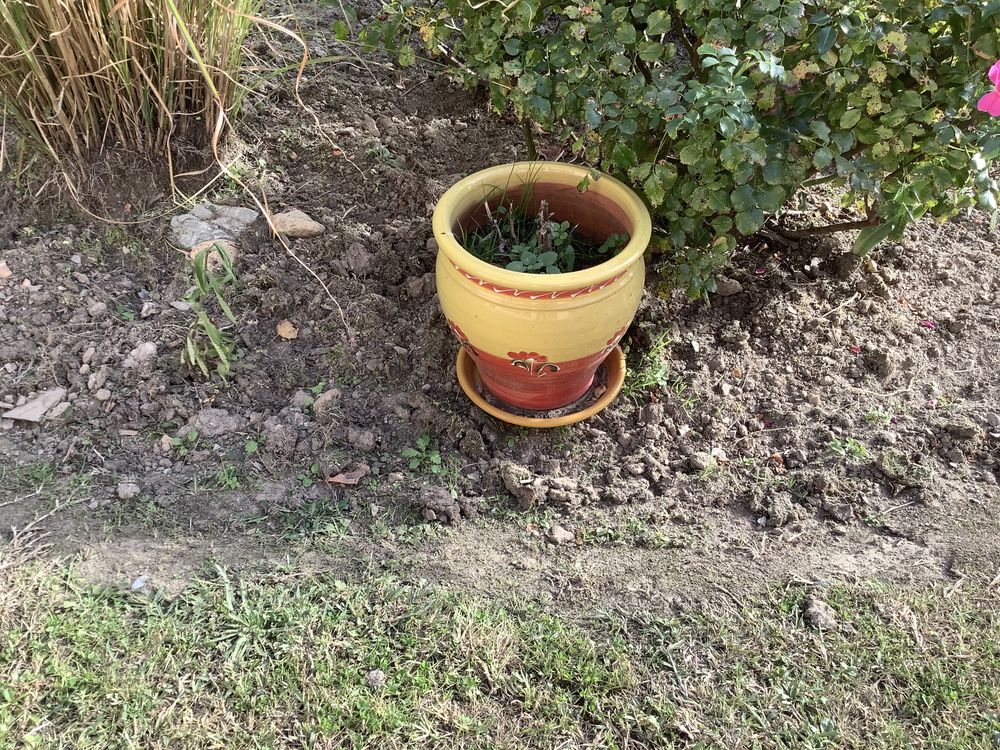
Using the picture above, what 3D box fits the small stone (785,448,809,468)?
[{"bbox_3d":[0.567,0.160,1.711,0.043,0.029,0.035,1,43,0],"label":"small stone"}]

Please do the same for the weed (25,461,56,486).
[{"bbox_3d":[-0.851,0.182,1.655,0.055,0.024,0.045,1,43,0],"label":"weed"}]

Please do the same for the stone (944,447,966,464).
[{"bbox_3d":[0.878,0.156,1.722,0.041,0.029,0.035,1,43,0],"label":"stone"}]

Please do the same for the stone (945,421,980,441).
[{"bbox_3d":[0.815,0.098,1.578,0.064,0.032,0.038,-1,42,0],"label":"stone"}]

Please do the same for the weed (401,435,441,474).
[{"bbox_3d":[-0.134,0.137,1.542,0.070,0.035,0.084,-1,42,0],"label":"weed"}]

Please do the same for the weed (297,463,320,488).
[{"bbox_3d":[-0.356,0.187,1.664,0.043,0.019,0.045,1,43,0],"label":"weed"}]

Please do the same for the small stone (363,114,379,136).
[{"bbox_3d":[-0.373,-0.725,2.601,0.051,0.053,0.042,1,43,0],"label":"small stone"}]

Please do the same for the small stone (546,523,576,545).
[{"bbox_3d":[0.098,0.251,1.420,0.048,0.029,0.036,-1,42,0],"label":"small stone"}]

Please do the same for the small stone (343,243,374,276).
[{"bbox_3d":[-0.334,-0.274,2.123,0.072,0.065,0.062,1,43,0],"label":"small stone"}]

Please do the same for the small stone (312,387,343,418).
[{"bbox_3d":[-0.316,0.052,1.642,0.056,0.039,0.056,-1,42,0],"label":"small stone"}]

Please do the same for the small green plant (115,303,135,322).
[{"bbox_3d":[-0.779,-0.130,1.857,0.042,0.025,0.046,-1,42,0],"label":"small green plant"}]

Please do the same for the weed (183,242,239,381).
[{"bbox_3d":[-0.543,-0.111,1.702,0.100,0.200,0.110,-1,42,0],"label":"weed"}]

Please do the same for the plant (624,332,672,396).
[{"bbox_3d":[0.307,-0.024,1.862,0.101,0.080,0.115,1,43,0],"label":"plant"}]

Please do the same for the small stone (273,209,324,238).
[{"bbox_3d":[-0.500,-0.378,2.236,0.132,0.059,0.084,1,43,0],"label":"small stone"}]

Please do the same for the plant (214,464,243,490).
[{"bbox_3d":[-0.502,0.189,1.655,0.049,0.023,0.044,1,43,0],"label":"plant"}]

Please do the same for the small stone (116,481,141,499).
[{"bbox_3d":[-0.676,0.210,1.631,0.044,0.025,0.036,1,43,0],"label":"small stone"}]

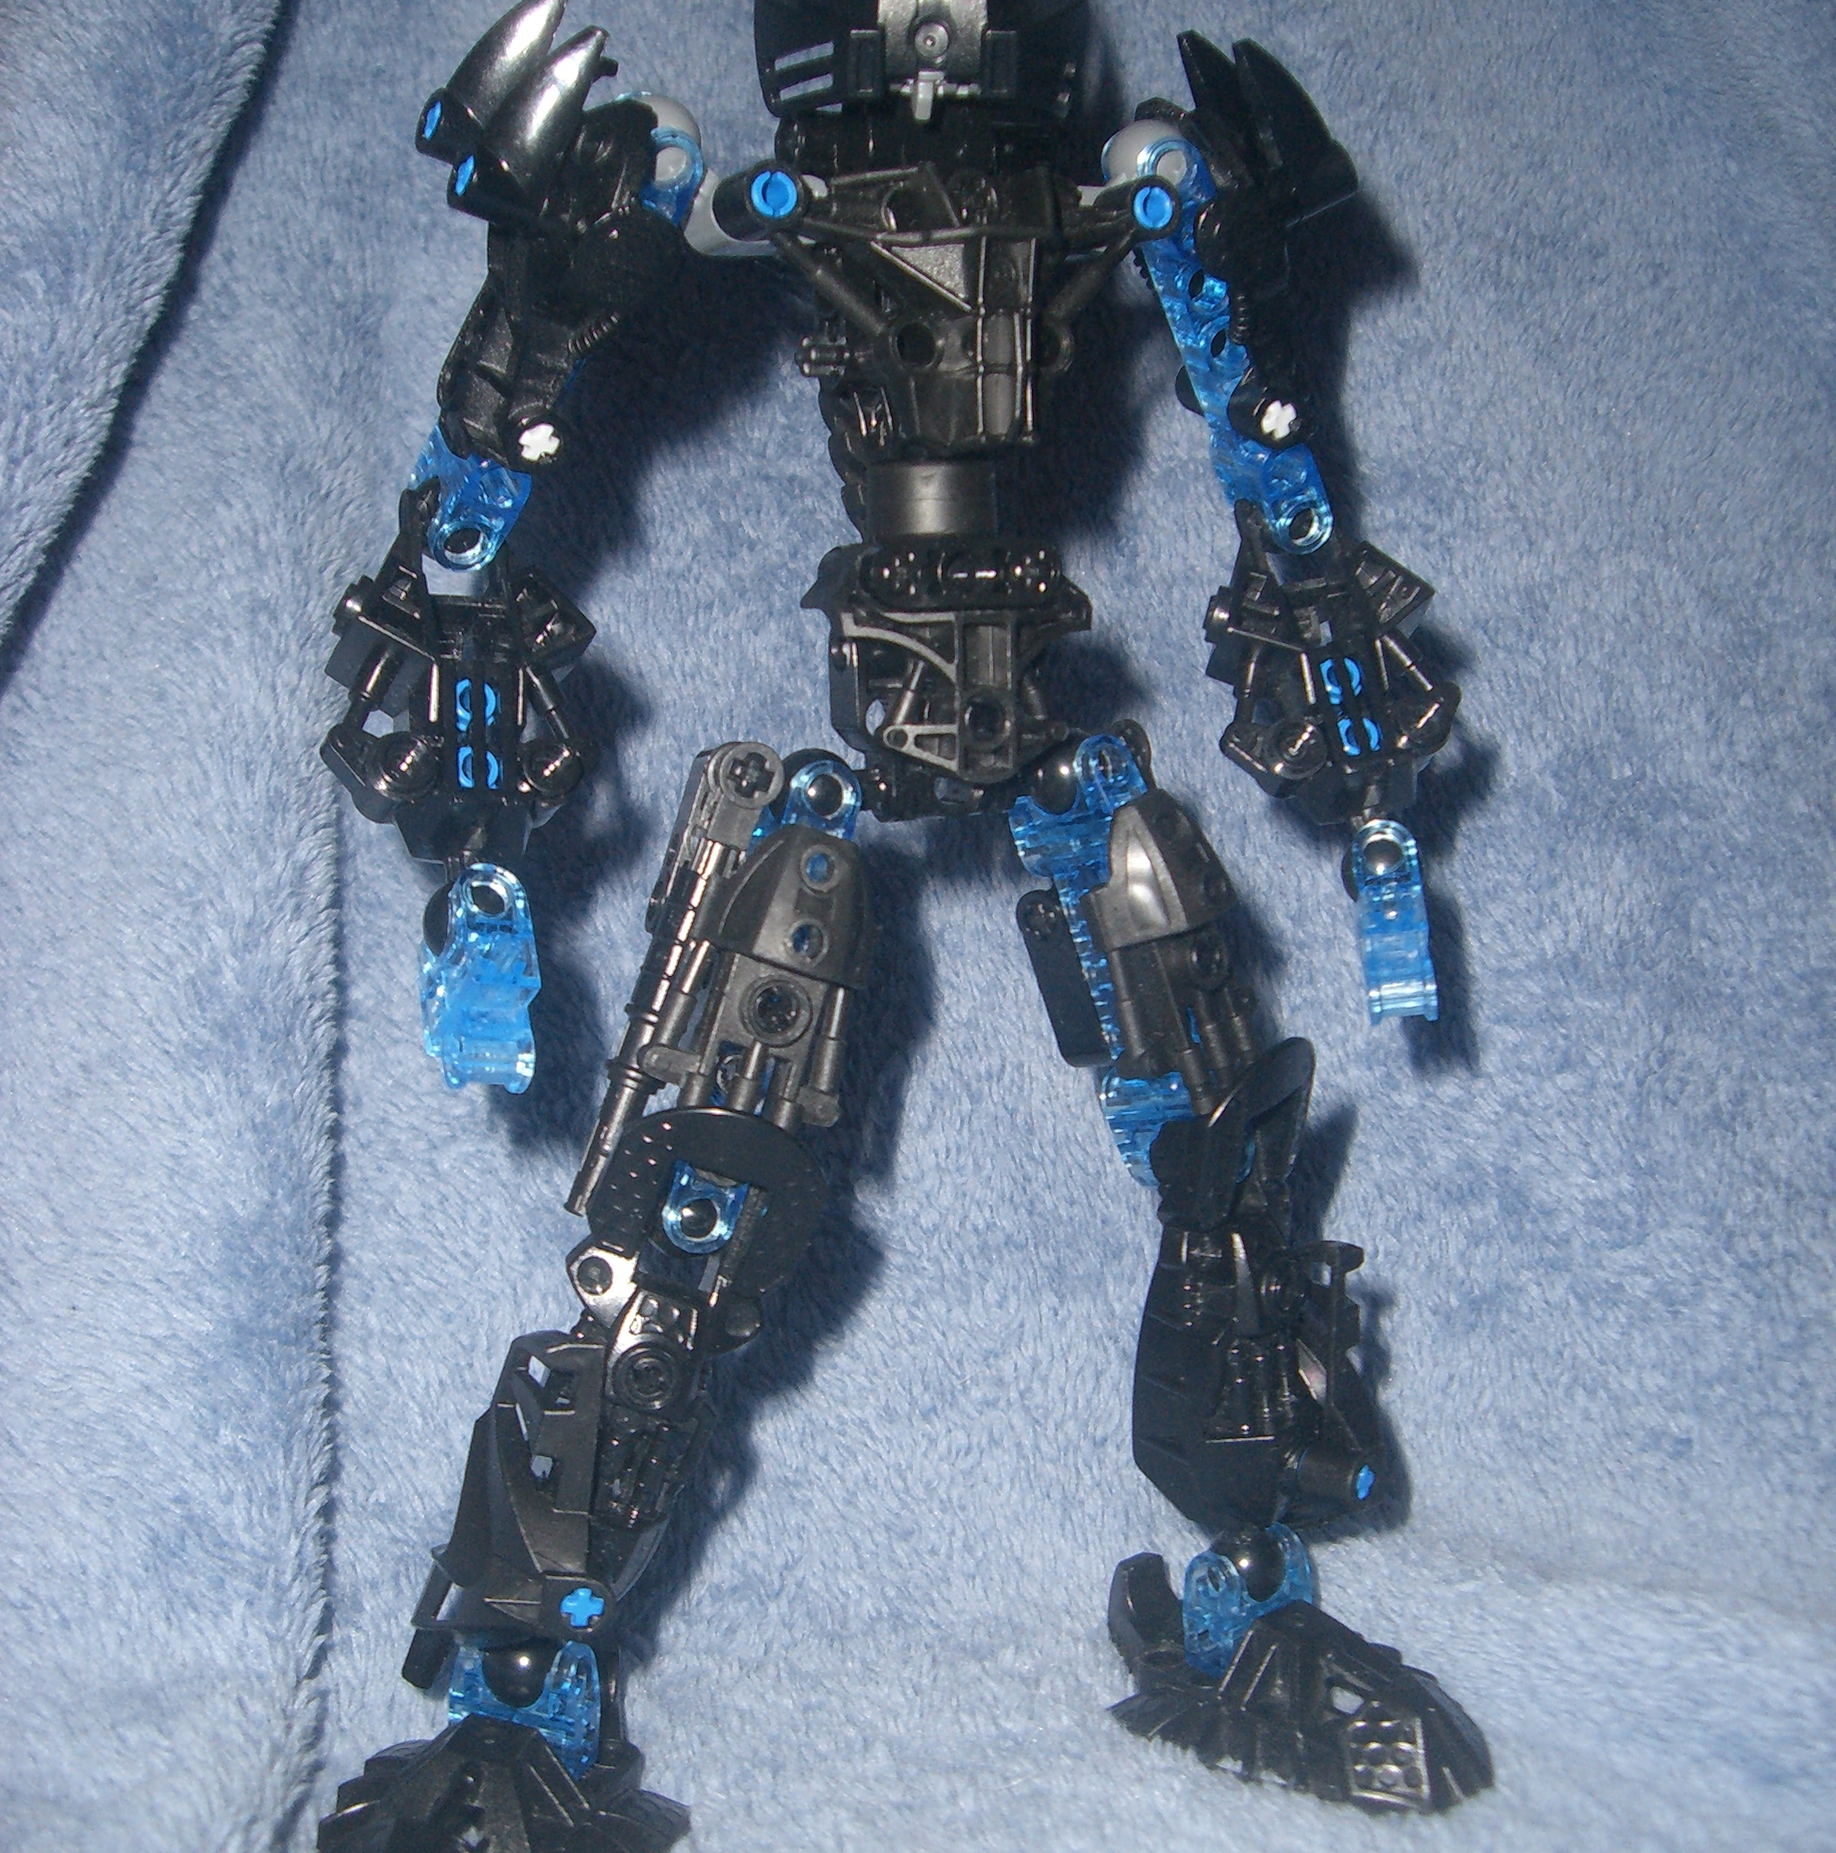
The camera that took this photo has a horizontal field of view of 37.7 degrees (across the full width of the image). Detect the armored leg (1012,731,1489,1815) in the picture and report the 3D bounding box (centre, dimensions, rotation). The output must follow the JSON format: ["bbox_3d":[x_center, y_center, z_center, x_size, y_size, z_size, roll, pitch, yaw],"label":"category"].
[{"bbox_3d":[0.038,0.042,0.332,0.040,0.130,0.053,-12,4,-37],"label":"armored leg"}]

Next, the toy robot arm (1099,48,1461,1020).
[{"bbox_3d":[0.047,-0.049,0.334,0.035,0.126,0.042,-10,0,-3],"label":"toy robot arm"}]

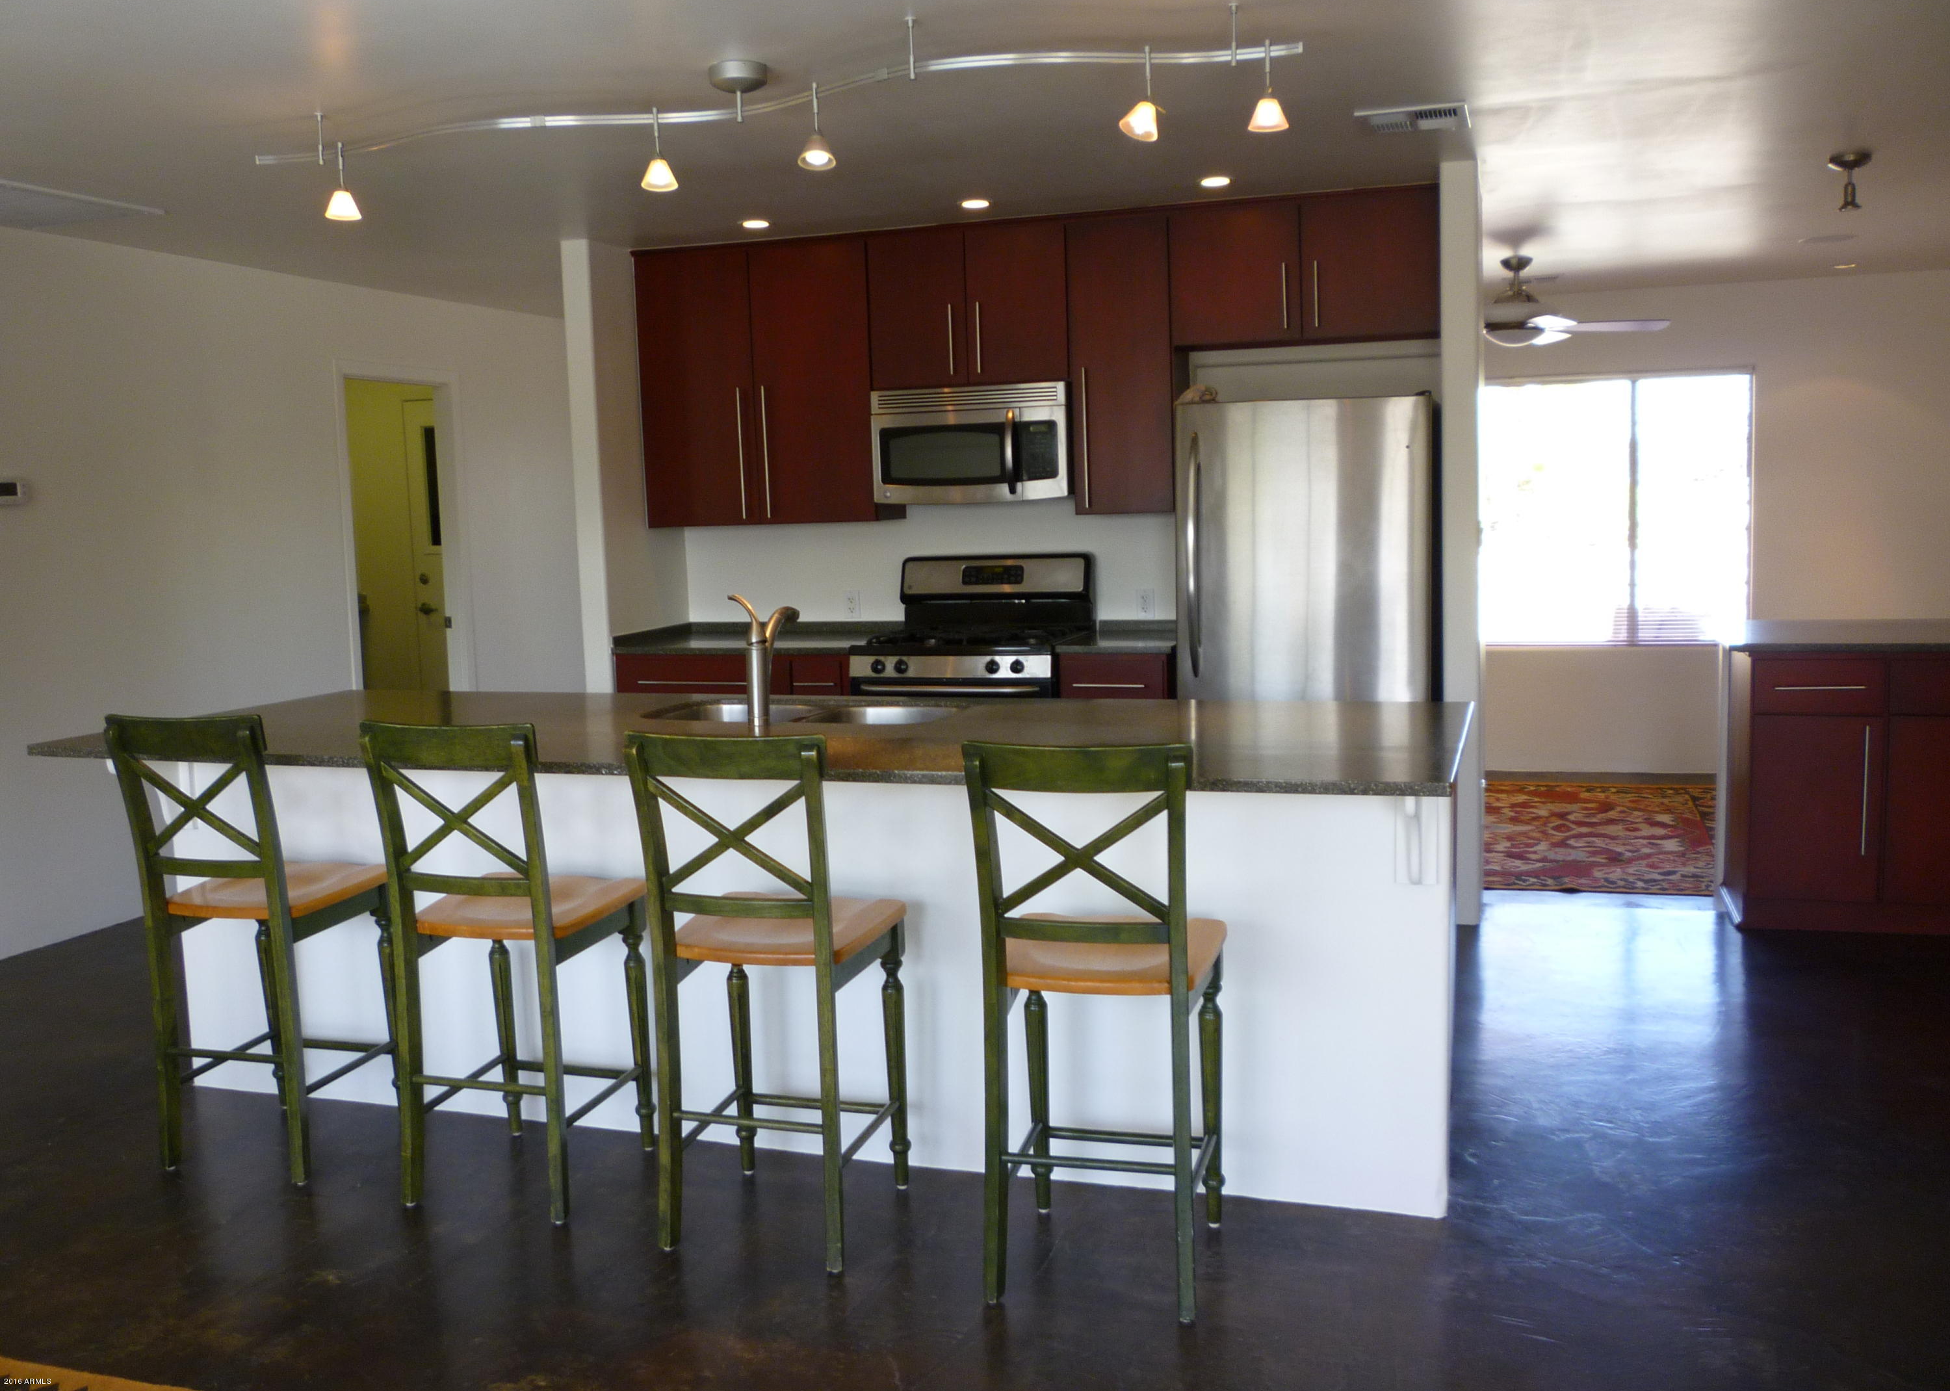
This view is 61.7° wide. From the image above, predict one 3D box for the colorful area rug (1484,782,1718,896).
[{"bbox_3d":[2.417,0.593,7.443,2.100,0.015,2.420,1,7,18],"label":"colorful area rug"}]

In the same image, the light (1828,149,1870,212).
[{"bbox_3d":[2.785,-1.627,5.202,0.137,0.170,0.137,1,6,19],"label":"light"}]

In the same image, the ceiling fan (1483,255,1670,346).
[{"bbox_3d":[2.371,-1.721,7.156,1.380,0.373,1.380,1,6,19],"label":"ceiling fan"}]

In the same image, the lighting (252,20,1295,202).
[{"bbox_3d":[-0.581,-1.312,3.724,2.620,0.280,0.260,1,7,18],"label":"lighting"}]

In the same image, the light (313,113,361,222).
[{"bbox_3d":[-1.628,-1.348,4.166,0.115,0.270,0.100,1,6,19],"label":"light"}]

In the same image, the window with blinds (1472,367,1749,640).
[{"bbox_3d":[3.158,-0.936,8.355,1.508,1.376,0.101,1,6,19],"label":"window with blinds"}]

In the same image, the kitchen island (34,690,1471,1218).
[{"bbox_3d":[-0.527,0.523,4.018,3.306,0.914,1.145,1,7,18],"label":"kitchen island"}]

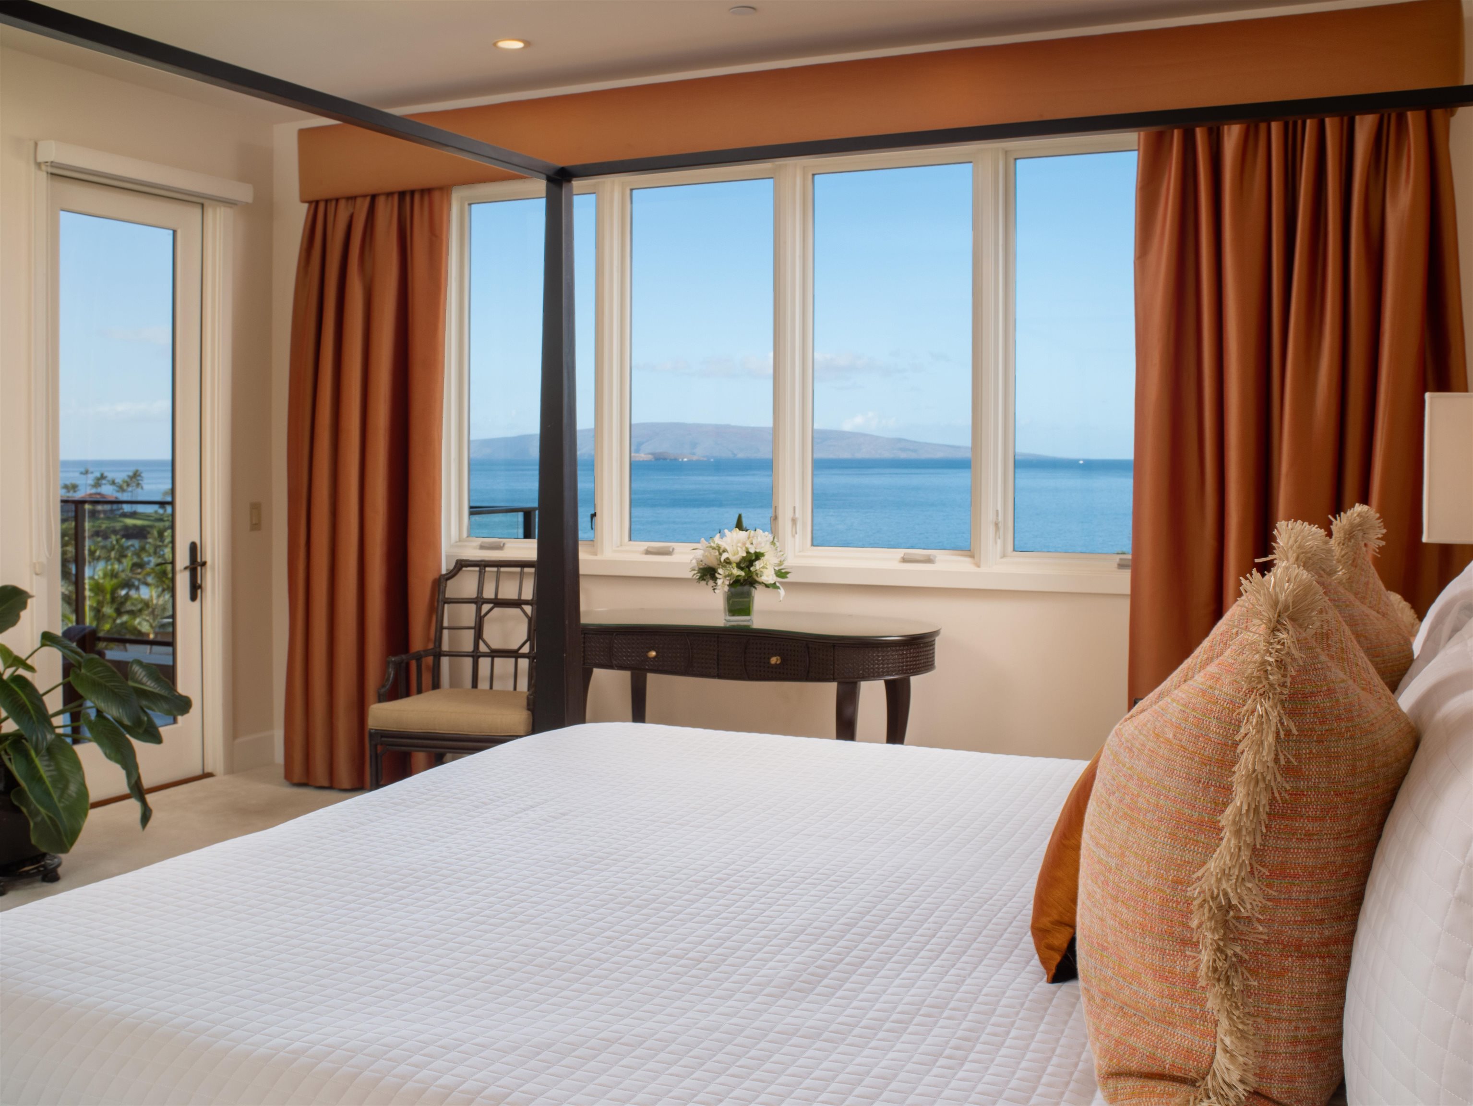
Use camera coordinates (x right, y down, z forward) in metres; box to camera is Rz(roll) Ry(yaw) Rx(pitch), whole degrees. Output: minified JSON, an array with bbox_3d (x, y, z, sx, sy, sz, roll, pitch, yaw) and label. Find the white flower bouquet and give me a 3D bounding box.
[{"bbox_3d":[0.012,0.049,5.211,0.309,0.364,0.284,0,2,0],"label":"white flower bouquet"}]

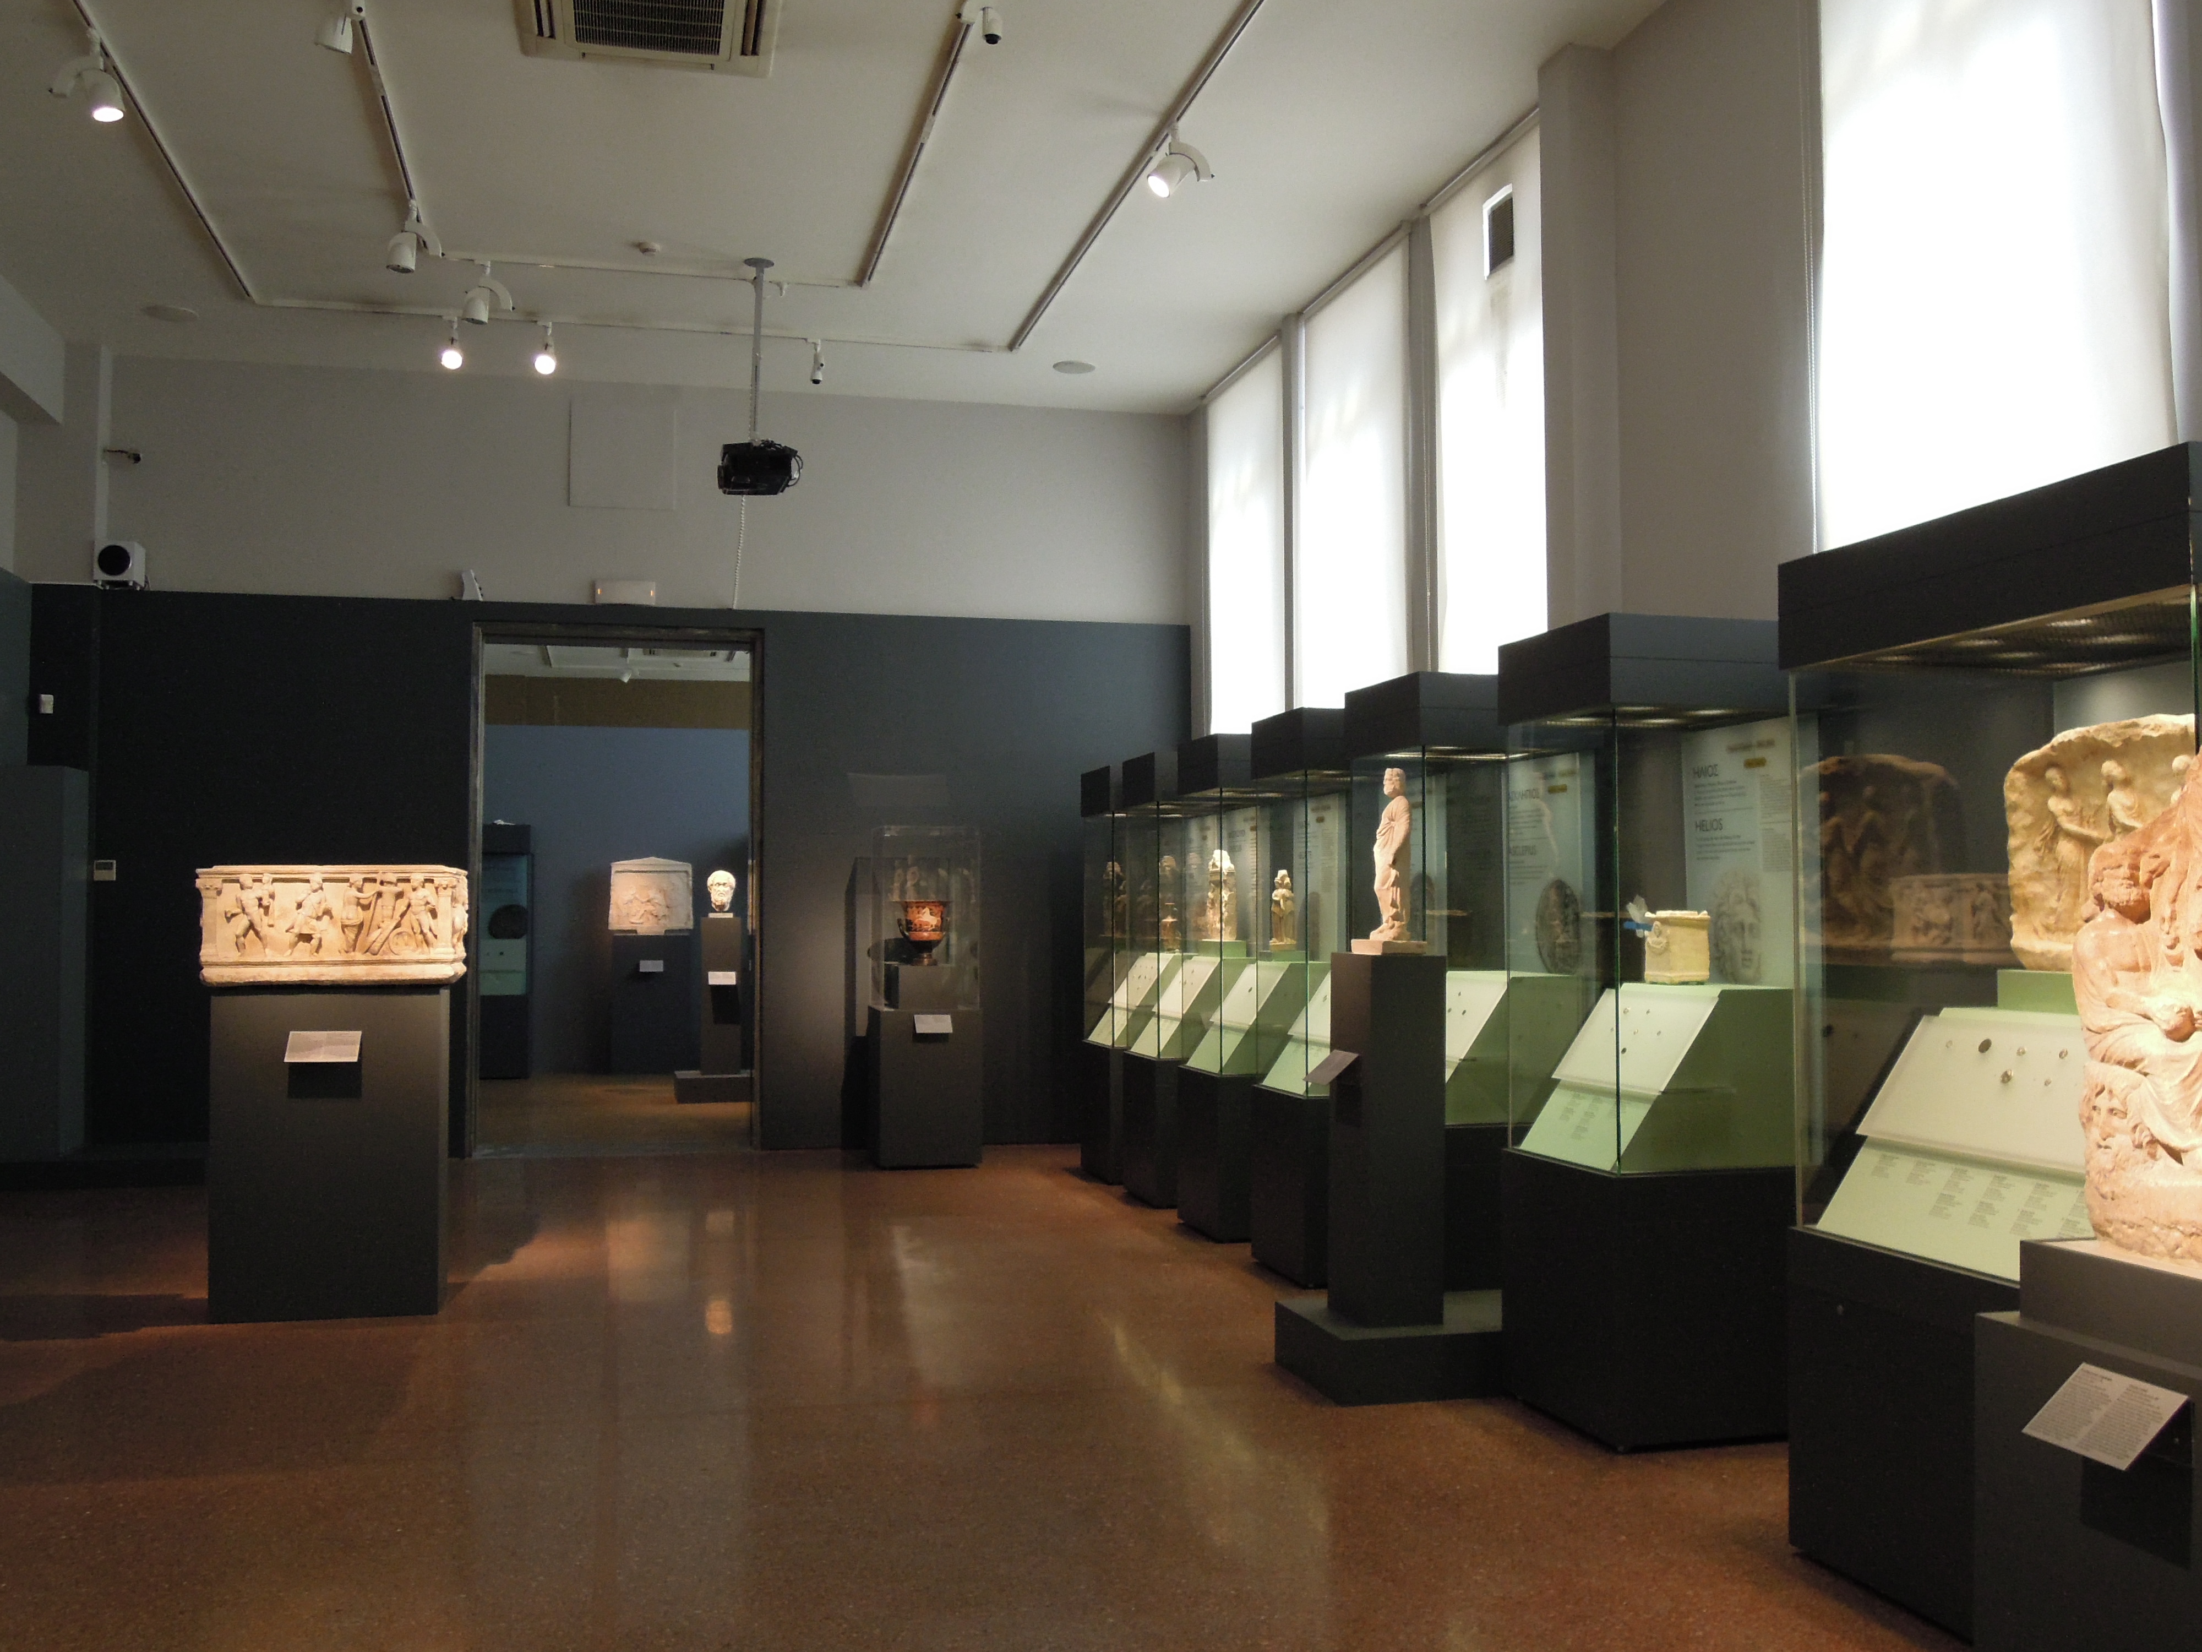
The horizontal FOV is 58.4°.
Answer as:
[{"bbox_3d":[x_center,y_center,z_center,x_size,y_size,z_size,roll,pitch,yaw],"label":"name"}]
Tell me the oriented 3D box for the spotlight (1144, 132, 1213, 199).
[{"bbox_3d":[0.326,-2.757,8.221,0.270,0.270,0.140,1,-3,-17],"label":"spotlight"}]

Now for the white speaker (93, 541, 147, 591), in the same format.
[{"bbox_3d":[-5.730,-1.511,11.527,0.214,0.262,0.280,1,-2,-14],"label":"white speaker"}]

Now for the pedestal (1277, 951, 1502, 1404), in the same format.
[{"bbox_3d":[1.086,1.079,6.310,0.913,1.330,0.609,0,-3,-14],"label":"pedestal"}]

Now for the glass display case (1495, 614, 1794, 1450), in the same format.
[{"bbox_3d":[1.653,0.576,5.808,0.667,2.284,0.674,0,-3,-14],"label":"glass display case"}]

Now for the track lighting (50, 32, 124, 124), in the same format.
[{"bbox_3d":[-3.796,-2.800,7.392,0.244,0.310,0.140,1,-2,-14],"label":"track lighting"}]

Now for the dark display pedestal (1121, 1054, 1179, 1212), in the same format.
[{"bbox_3d":[0.533,1.561,10.276,0.667,0.742,0.667,0,-3,-14],"label":"dark display pedestal"}]

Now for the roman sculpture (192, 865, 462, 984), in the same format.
[{"bbox_3d":[-2.883,0.376,7.462,0.884,0.438,0.587,0,-3,-14],"label":"roman sculpture"}]

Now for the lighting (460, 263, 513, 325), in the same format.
[{"bbox_3d":[-3.113,-2.690,10.003,0.254,0.305,0.150,1,-2,-14],"label":"lighting"}]

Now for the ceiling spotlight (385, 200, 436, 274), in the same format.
[{"bbox_3d":[-3.173,-2.710,9.082,0.240,0.290,0.140,-1,-3,12],"label":"ceiling spotlight"}]

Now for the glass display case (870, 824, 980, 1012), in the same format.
[{"bbox_3d":[-1.103,0.581,12.233,0.586,1.102,0.580,1,-2,-14],"label":"glass display case"}]

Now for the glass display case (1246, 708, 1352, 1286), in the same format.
[{"bbox_3d":[1.118,0.725,8.660,0.710,2.400,0.700,1,-2,-14],"label":"glass display case"}]

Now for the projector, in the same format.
[{"bbox_3d":[-1.736,-1.814,9.973,0.380,0.200,0.360,0,-3,-14],"label":"projector"}]

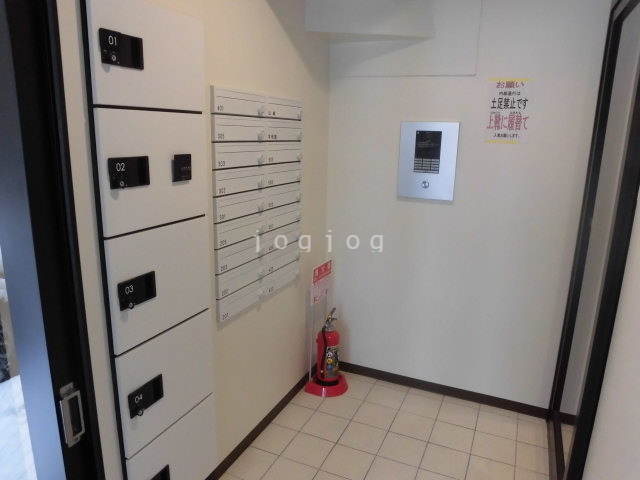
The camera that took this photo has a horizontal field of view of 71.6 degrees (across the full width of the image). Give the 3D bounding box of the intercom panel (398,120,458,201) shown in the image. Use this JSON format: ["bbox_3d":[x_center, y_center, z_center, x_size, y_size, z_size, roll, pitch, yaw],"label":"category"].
[{"bbox_3d":[0.563,-0.412,2.337,0.300,0.401,0.020,7,14,24],"label":"intercom panel"}]

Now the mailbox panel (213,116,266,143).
[{"bbox_3d":[-0.321,-0.447,1.789,0.025,0.100,0.352,7,14,24],"label":"mailbox panel"}]

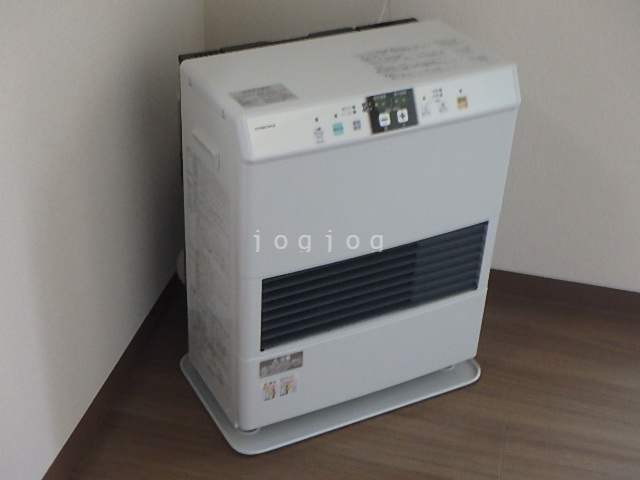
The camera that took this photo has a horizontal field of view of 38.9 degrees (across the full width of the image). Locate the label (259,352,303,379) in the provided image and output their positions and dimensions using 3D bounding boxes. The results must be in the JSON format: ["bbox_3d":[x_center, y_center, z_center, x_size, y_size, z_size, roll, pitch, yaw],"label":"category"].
[{"bbox_3d":[-0.055,0.182,1.317,0.070,0.031,0.002,-14,36,-25],"label":"label"}]

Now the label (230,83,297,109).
[{"bbox_3d":[-0.070,-0.180,1.138,0.077,0.002,0.049,-14,36,-25],"label":"label"}]

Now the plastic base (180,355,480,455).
[{"bbox_3d":[0.022,0.210,1.517,0.468,0.020,0.268,-14,36,-25],"label":"plastic base"}]

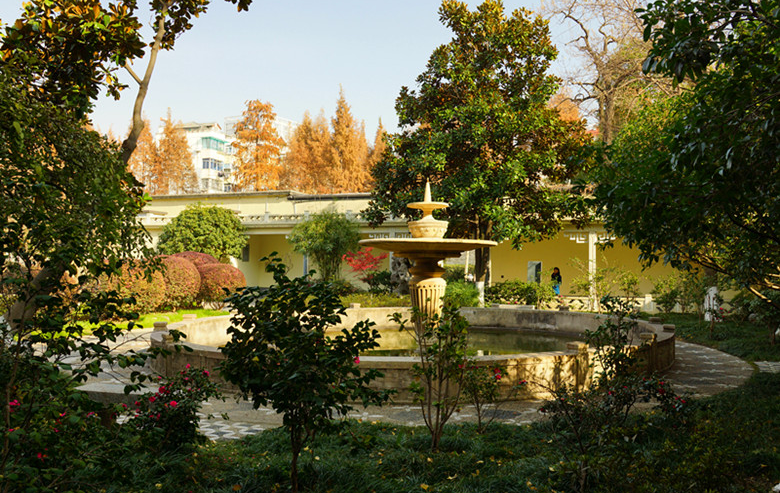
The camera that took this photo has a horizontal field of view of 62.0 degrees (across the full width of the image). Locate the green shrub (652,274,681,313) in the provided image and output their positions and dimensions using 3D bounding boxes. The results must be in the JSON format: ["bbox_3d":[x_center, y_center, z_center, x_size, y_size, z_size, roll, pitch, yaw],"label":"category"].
[{"bbox_3d":[9.237,1.574,21.664,0.950,1.350,0.950,0,-2,0],"label":"green shrub"}]

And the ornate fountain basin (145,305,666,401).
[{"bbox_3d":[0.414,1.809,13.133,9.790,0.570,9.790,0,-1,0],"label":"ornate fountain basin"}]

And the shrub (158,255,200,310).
[{"bbox_3d":[-7.064,1.191,21.775,1.500,1.780,1.500,0,-2,0],"label":"shrub"}]

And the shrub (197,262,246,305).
[{"bbox_3d":[-6.272,1.457,24.180,1.830,1.760,1.830,0,-1,0],"label":"shrub"}]

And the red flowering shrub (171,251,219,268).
[{"bbox_3d":[-7.894,1.290,25.965,2.240,2.180,2.160,0,-1,0],"label":"red flowering shrub"}]

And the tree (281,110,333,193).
[{"bbox_3d":[-7.455,-4.463,58.151,4.800,15.530,4.800,0,-2,0],"label":"tree"}]

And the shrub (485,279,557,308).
[{"bbox_3d":[4.474,1.650,22.062,2.300,1.060,1.400,0,-2,4],"label":"shrub"}]

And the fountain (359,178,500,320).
[{"bbox_3d":[0.791,0.399,13.344,2.790,3.470,2.790,0,-1,0],"label":"fountain"}]

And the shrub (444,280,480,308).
[{"bbox_3d":[2.205,1.660,20.614,1.300,1.220,1.250,0,-1,0],"label":"shrub"}]

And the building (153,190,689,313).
[{"bbox_3d":[0.789,0.018,26.310,20.500,4.760,5.500,0,-2,6],"label":"building"}]

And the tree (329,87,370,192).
[{"bbox_3d":[-3.616,-5.445,58.179,4.300,17.500,4.300,0,-2,0],"label":"tree"}]

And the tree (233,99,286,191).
[{"bbox_3d":[-11.679,-4.979,58.135,5.000,16.290,5.000,0,-1,0],"label":"tree"}]

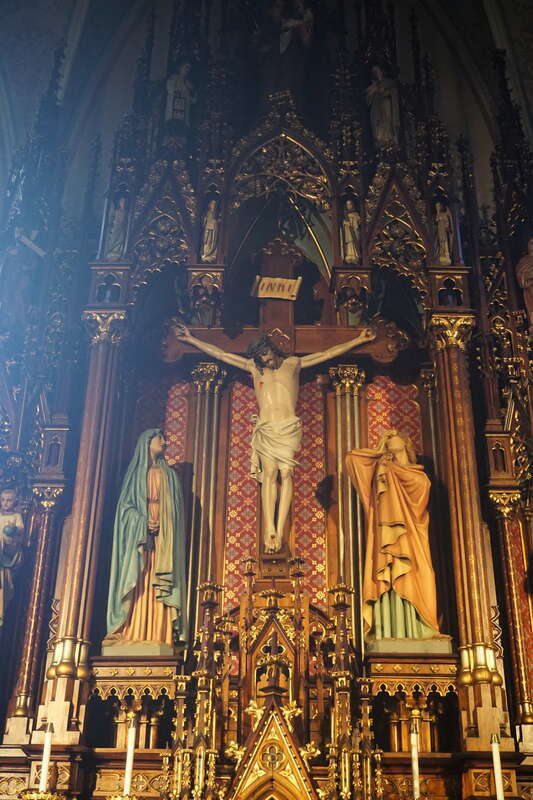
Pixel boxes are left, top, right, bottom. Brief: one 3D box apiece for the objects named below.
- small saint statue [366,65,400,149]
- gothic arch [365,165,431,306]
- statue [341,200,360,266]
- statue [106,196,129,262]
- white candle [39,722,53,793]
[{"bbox_3d":[1.116,-2.797,9.749,0.320,1.141,0.280,-5,-30,10],"label":"small saint statue"},{"bbox_3d":[1.127,-1.455,8.922,0.520,1.450,0.250,1,-30,0],"label":"gothic arch"},{"bbox_3d":[0.690,-1.378,8.391,0.175,0.716,0.160,1,-29,0],"label":"statue"},{"bbox_3d":[-1.232,-1.403,8.390,0.190,0.737,0.165,5,-30,-7],"label":"statue"},{"bbox_3d":[-1.326,2.144,6.137,0.045,0.390,0.045,1,-30,0],"label":"white candle"}]

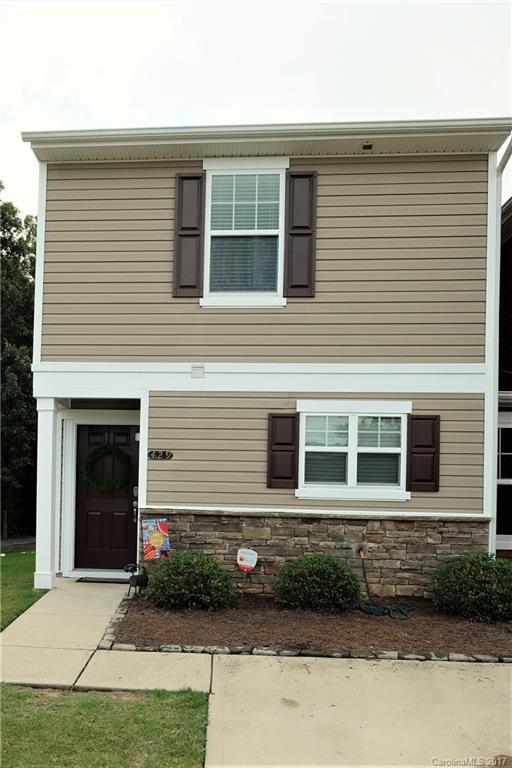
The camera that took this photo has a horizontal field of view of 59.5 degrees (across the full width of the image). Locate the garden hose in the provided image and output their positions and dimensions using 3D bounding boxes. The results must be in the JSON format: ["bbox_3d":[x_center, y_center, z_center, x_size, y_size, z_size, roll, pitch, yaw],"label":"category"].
[{"bbox_3d":[1.416,2.185,4.967,0.568,0.582,0.520,1,-1,3],"label":"garden hose"}]

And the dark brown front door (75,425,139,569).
[{"bbox_3d":[-2.082,1.595,6.341,0.914,2.035,0.050,1,-1,3],"label":"dark brown front door"}]

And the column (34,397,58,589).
[{"bbox_3d":[-2.582,1.338,5.579,0.235,2.340,0.235,1,-1,3],"label":"column"}]

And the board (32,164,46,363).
[{"bbox_3d":[-2.659,-1.504,5.540,0.100,2.480,0.080,1,-1,3],"label":"board"}]

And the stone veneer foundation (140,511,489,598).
[{"bbox_3d":[0.655,2.027,5.284,4.080,1.000,0.130,1,-1,3],"label":"stone veneer foundation"}]

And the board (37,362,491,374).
[{"bbox_3d":[-0.034,-0.200,5.357,5.450,0.125,0.060,1,-1,3],"label":"board"}]

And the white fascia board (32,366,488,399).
[{"bbox_3d":[-0.025,0.028,5.368,5.440,0.290,0.060,1,-1,3],"label":"white fascia board"}]

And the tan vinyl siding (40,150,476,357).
[{"bbox_3d":[0.045,-1.482,5.394,5.330,2.480,0.050,1,-1,3],"label":"tan vinyl siding"}]

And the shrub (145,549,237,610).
[{"bbox_3d":[-0.716,2.138,4.908,0.950,0.640,0.880,1,-1,3],"label":"shrub"}]

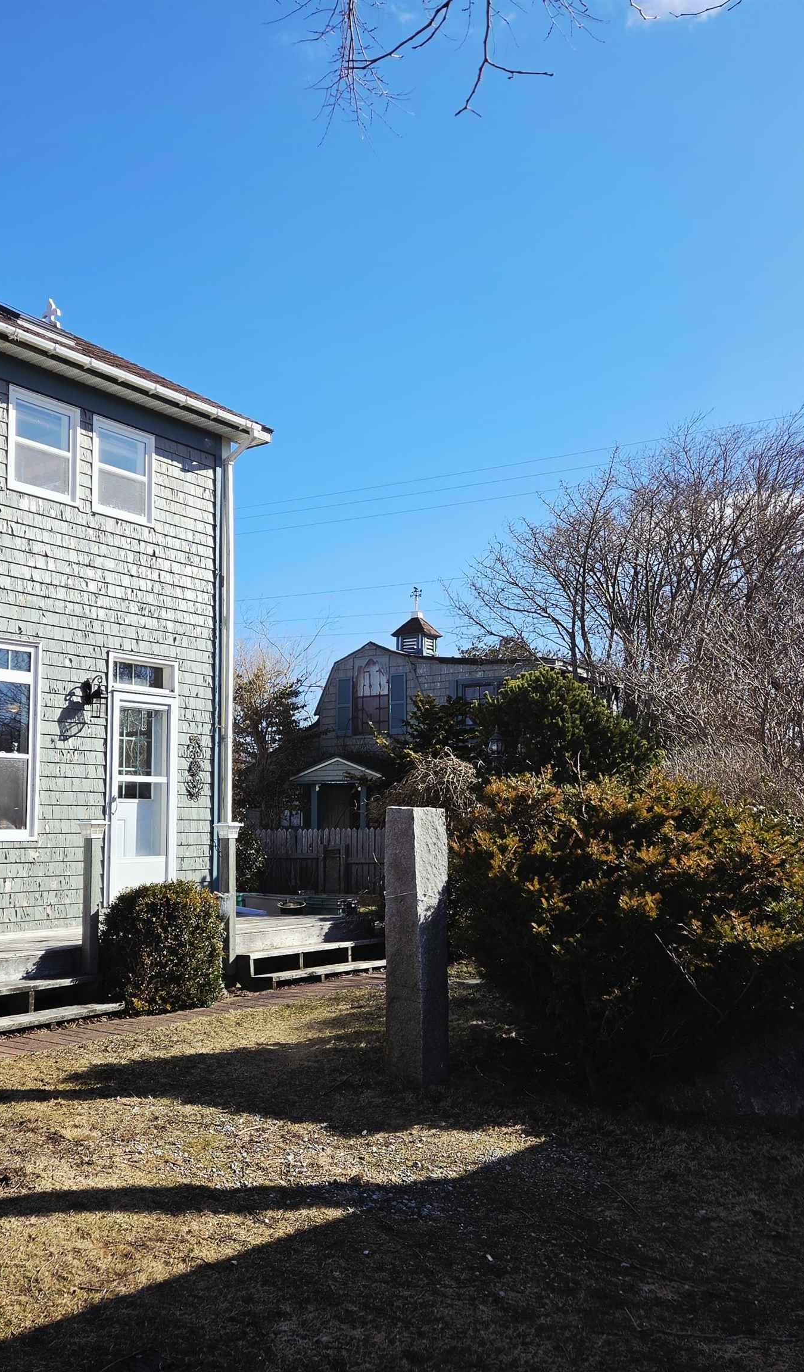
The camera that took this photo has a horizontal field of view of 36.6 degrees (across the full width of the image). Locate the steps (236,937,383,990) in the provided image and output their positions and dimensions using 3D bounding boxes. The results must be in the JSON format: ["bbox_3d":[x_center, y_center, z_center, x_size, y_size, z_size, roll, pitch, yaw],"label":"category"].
[{"bbox_3d":[-0.695,2.463,10.801,0.480,0.280,1.920,-6,-9,35],"label":"steps"}]

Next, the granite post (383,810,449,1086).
[{"bbox_3d":[0.082,1.464,6.994,0.260,1.520,0.260,-7,-10,41],"label":"granite post"}]

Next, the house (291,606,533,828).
[{"bbox_3d":[1.220,1.640,28.200,6.500,7.000,5.800,-5,-9,31],"label":"house"}]

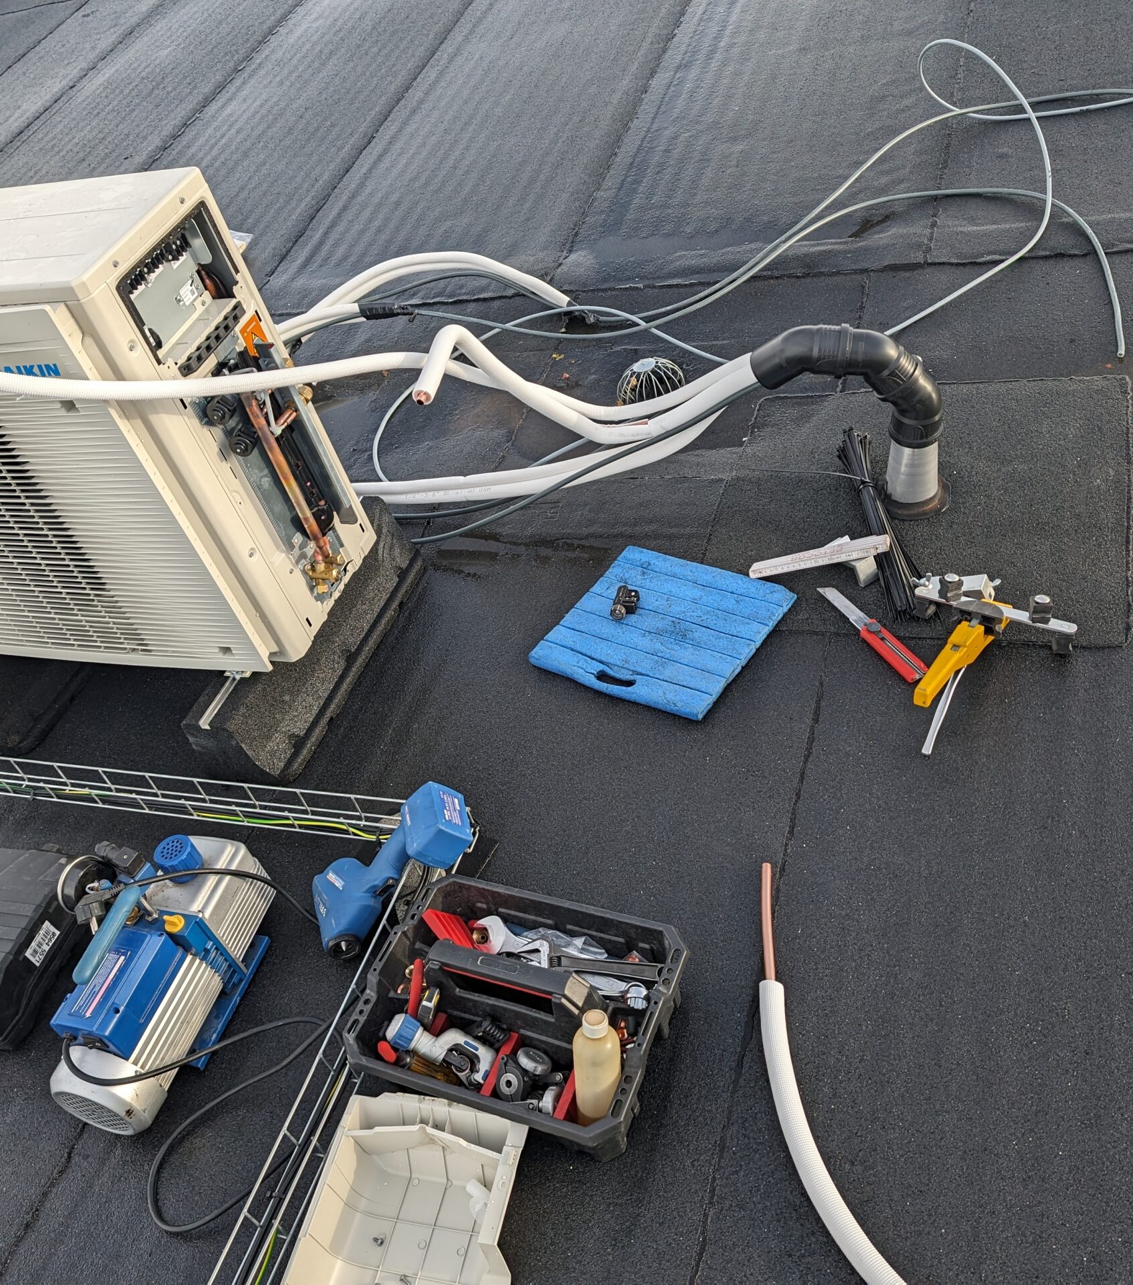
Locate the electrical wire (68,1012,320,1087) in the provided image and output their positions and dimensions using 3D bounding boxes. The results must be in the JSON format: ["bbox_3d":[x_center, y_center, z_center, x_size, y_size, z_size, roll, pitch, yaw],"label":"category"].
[{"bbox_3d":[-0.502,0.543,1.603,0.313,0.144,0.078,-19,43,0],"label":"electrical wire"}]

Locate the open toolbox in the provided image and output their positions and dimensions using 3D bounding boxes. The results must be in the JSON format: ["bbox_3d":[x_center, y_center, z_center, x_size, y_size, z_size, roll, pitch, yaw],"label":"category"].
[{"bbox_3d":[-0.055,0.462,1.503,0.390,0.205,0.282,8,49,26],"label":"open toolbox"}]

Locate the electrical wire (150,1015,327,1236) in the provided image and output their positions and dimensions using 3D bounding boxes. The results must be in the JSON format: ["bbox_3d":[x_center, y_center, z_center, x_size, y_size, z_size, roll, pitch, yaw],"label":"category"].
[{"bbox_3d":[-0.424,0.645,1.565,0.292,0.039,0.186,-25,43,-7],"label":"electrical wire"}]

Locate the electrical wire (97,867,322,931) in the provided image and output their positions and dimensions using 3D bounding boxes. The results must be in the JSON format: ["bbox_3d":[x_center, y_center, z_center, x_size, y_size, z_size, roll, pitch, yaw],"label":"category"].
[{"bbox_3d":[-0.502,0.376,1.702,0.250,0.175,0.040,-12,43,7],"label":"electrical wire"}]

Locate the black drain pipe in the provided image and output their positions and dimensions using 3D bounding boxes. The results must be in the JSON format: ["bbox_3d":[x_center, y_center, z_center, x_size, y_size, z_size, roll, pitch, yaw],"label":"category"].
[{"bbox_3d":[0.494,-0.419,2.125,0.385,0.333,0.120,22,56,35],"label":"black drain pipe"}]

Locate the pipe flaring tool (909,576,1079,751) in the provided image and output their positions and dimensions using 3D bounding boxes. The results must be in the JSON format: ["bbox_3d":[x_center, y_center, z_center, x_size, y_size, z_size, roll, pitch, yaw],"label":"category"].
[{"bbox_3d":[0.604,0.026,1.797,0.255,0.104,0.315,18,54,33],"label":"pipe flaring tool"}]

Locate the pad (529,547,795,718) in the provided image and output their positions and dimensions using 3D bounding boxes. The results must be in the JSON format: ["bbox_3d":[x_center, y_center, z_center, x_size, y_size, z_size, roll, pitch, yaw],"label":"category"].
[{"bbox_3d":[0.166,-0.026,2.058,0.352,0.028,0.304,20,55,34],"label":"pad"}]

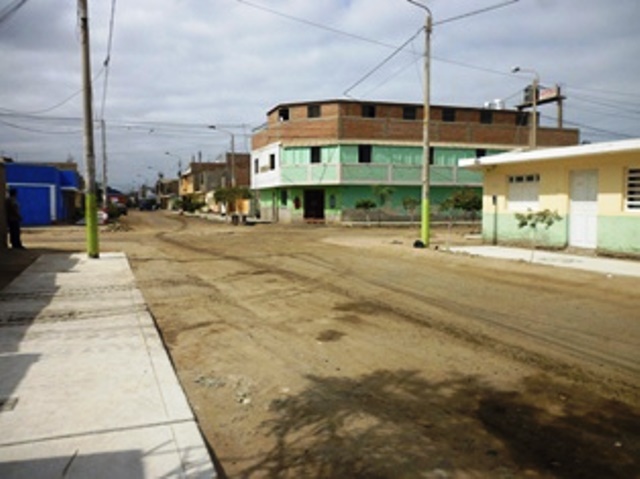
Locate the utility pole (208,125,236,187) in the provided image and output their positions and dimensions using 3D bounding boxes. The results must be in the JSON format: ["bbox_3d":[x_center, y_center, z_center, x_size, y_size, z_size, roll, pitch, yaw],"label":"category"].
[{"bbox_3d":[-8.981,-6.123,47.296,2.400,8.550,0.350,-2,4,-22],"label":"utility pole"}]

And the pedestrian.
[{"bbox_3d":[-8.881,-0.606,15.094,0.420,1.740,0.500,-2,4,-23],"label":"pedestrian"}]

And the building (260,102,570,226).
[{"bbox_3d":[8.039,-6.335,46.380,26.281,9.200,12.049,-1,4,-19],"label":"building"}]

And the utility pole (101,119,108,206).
[{"bbox_3d":[-17.148,-5.500,41.218,0.300,8.150,0.300,-2,4,-22],"label":"utility pole"}]

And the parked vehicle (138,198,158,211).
[{"bbox_3d":[-28.781,-5.441,86.832,1.850,1.750,4.400,-2,4,-22],"label":"parked vehicle"}]

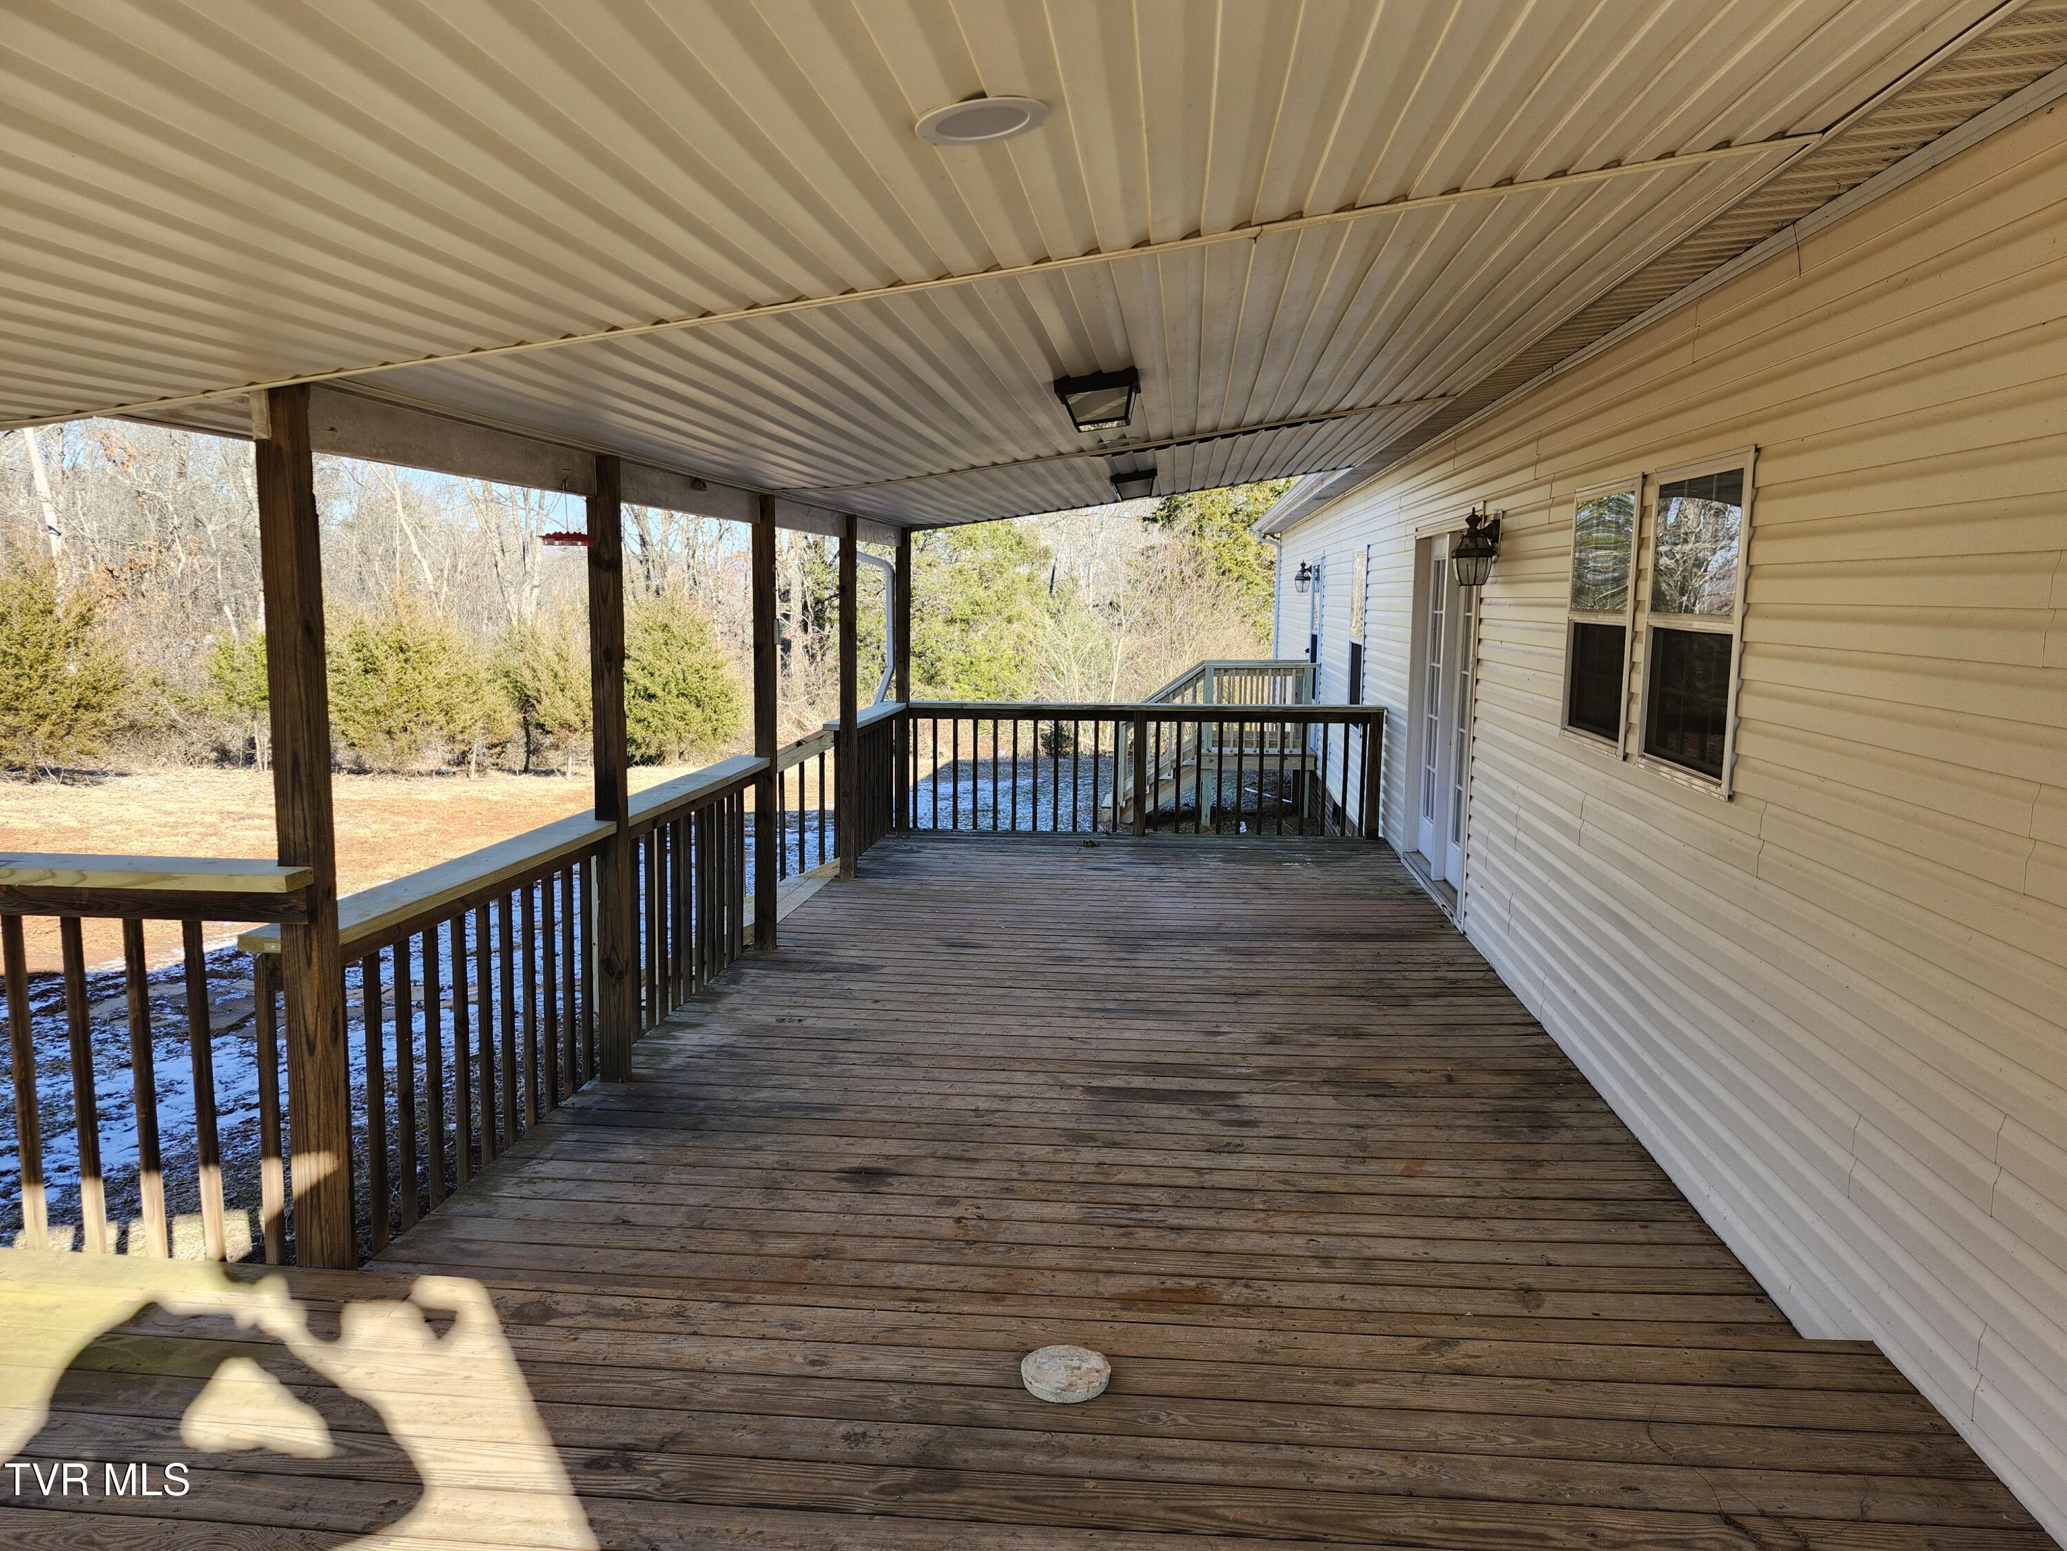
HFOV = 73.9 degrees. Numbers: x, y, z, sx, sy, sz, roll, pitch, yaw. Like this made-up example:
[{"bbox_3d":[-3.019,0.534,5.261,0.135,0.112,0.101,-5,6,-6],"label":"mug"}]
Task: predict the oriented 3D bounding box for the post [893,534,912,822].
[{"bbox_3d":[-0.980,-0.699,10.328,0.088,2.271,0.088,1,7,6],"label":"post"}]

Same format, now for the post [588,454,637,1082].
[{"bbox_3d":[-1.542,-0.007,4.984,0.088,2.271,0.088,1,7,6],"label":"post"}]

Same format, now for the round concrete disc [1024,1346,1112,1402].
[{"bbox_3d":[0.069,1.248,2.873,0.183,0.025,0.183,0,7,0],"label":"round concrete disc"}]

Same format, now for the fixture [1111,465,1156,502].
[{"bbox_3d":[0.592,-1.689,8.089,0.268,0.150,0.270,-6,7,7],"label":"fixture"}]

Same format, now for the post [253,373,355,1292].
[{"bbox_3d":[-1.710,0.204,3.256,0.088,2.244,0.088,1,7,6],"label":"post"}]

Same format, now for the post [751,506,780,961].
[{"bbox_3d":[-1.349,-0.253,6.883,0.088,2.271,0.088,1,7,6],"label":"post"}]

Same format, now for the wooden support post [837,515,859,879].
[{"bbox_3d":[-1.160,-0.478,8.620,0.088,2.271,0.088,1,7,6],"label":"wooden support post"}]

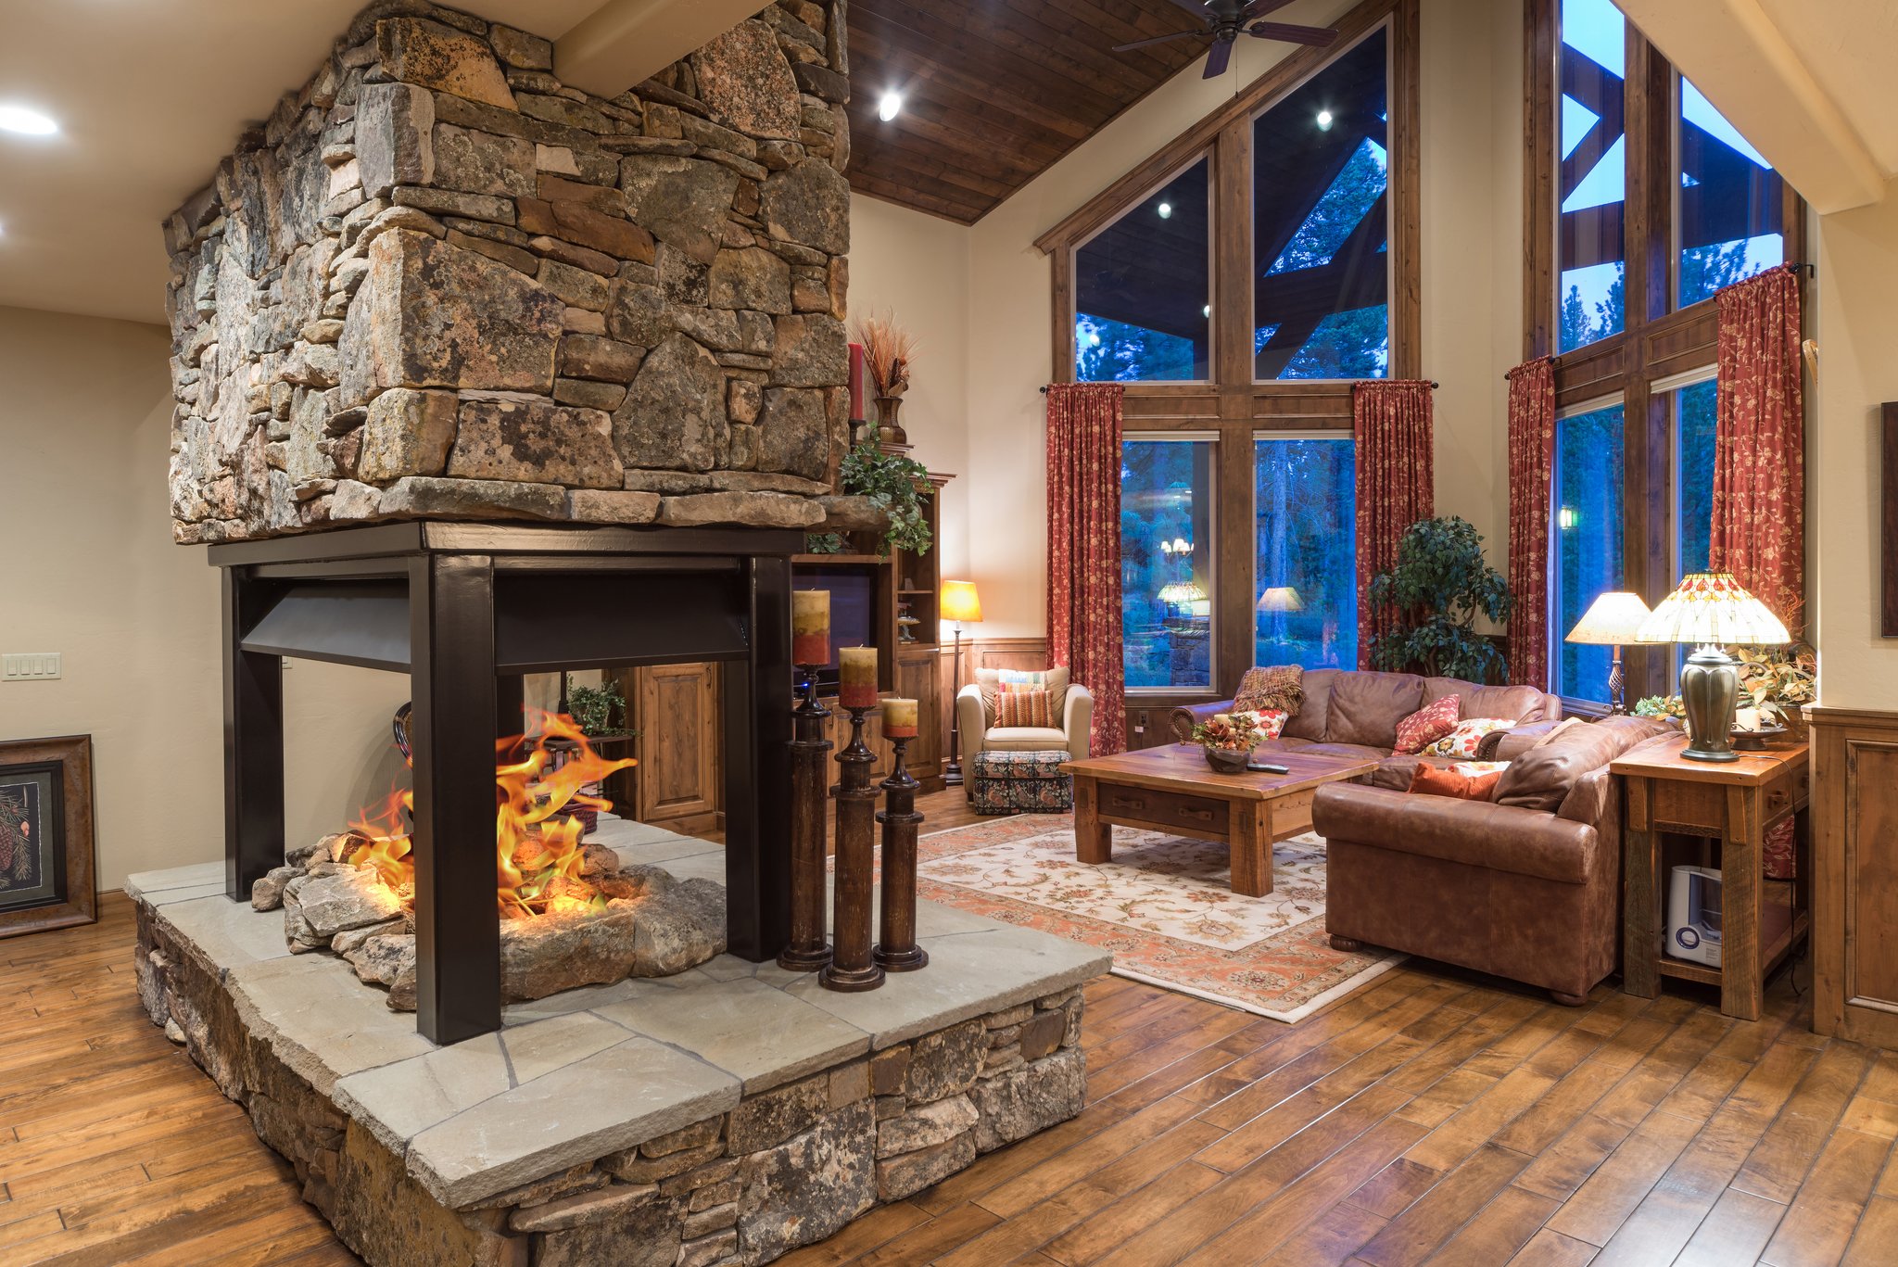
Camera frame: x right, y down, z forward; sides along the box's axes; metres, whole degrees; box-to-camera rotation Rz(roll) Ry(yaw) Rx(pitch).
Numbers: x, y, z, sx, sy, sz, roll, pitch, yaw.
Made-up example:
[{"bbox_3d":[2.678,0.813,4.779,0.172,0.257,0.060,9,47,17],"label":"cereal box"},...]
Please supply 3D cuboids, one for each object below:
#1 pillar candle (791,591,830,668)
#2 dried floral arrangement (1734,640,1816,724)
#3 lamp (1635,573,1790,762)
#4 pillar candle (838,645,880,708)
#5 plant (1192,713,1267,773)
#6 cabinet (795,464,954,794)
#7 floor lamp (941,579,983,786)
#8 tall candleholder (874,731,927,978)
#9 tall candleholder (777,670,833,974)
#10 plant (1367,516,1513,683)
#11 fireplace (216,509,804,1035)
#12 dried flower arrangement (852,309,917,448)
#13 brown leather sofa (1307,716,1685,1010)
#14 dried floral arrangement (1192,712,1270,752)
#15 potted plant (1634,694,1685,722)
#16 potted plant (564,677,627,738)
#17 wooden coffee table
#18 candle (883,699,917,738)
[{"bbox_3d":[-0.349,-0.012,3.095,0.095,0.192,0.095,0,2,0],"label":"pillar candle"},{"bbox_3d":[3.313,0.207,4.826,0.340,0.361,0.355,0,3,0],"label":"dried floral arrangement"},{"bbox_3d":[2.761,0.107,4.392,0.475,0.665,0.475,0,3,0],"label":"lamp"},{"bbox_3d":[-0.219,0.108,2.943,0.093,0.144,0.093,0,2,0],"label":"pillar candle"},{"bbox_3d":[1.434,0.550,6.205,0.377,0.290,0.377,0,3,0],"label":"plant"},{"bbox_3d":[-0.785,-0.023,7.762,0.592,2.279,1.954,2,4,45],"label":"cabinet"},{"bbox_3d":[0.085,0.340,8.684,0.329,1.454,0.329,0,3,0],"label":"floor lamp"},{"bbox_3d":[-0.124,0.555,3.110,0.141,0.585,0.141,0,2,0],"label":"tall candleholder"},{"bbox_3d":[-0.372,0.467,3.113,0.143,0.764,0.143,0,2,0],"label":"tall candleholder"},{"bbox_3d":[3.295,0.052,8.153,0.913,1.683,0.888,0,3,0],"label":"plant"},{"bbox_3d":[-1.353,0.286,3.522,0.976,1.109,1.804,-2,3,-43],"label":"fireplace"},{"bbox_3d":[-0.425,-1.688,8.000,0.420,0.880,0.400,0,2,0],"label":"dried flower arrangement"},{"bbox_3d":[2.496,0.800,5.110,0.992,0.844,2.028,2,4,45],"label":"brown leather sofa"},{"bbox_3d":[1.346,0.476,5.808,0.355,0.180,0.355,0,2,0],"label":"dried floral arrangement"},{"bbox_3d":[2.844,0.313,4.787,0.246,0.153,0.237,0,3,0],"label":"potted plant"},{"bbox_3d":[-1.684,0.351,5.800,0.305,0.291,0.280,-2,3,-43],"label":"potted plant"},{"bbox_3d":[1.334,0.883,5.987,1.074,0.479,1.130,-3,3,-44],"label":"wooden coffee table"},{"bbox_3d":[-0.124,0.218,3.098,0.091,0.099,0.091,0,2,0],"label":"candle"}]

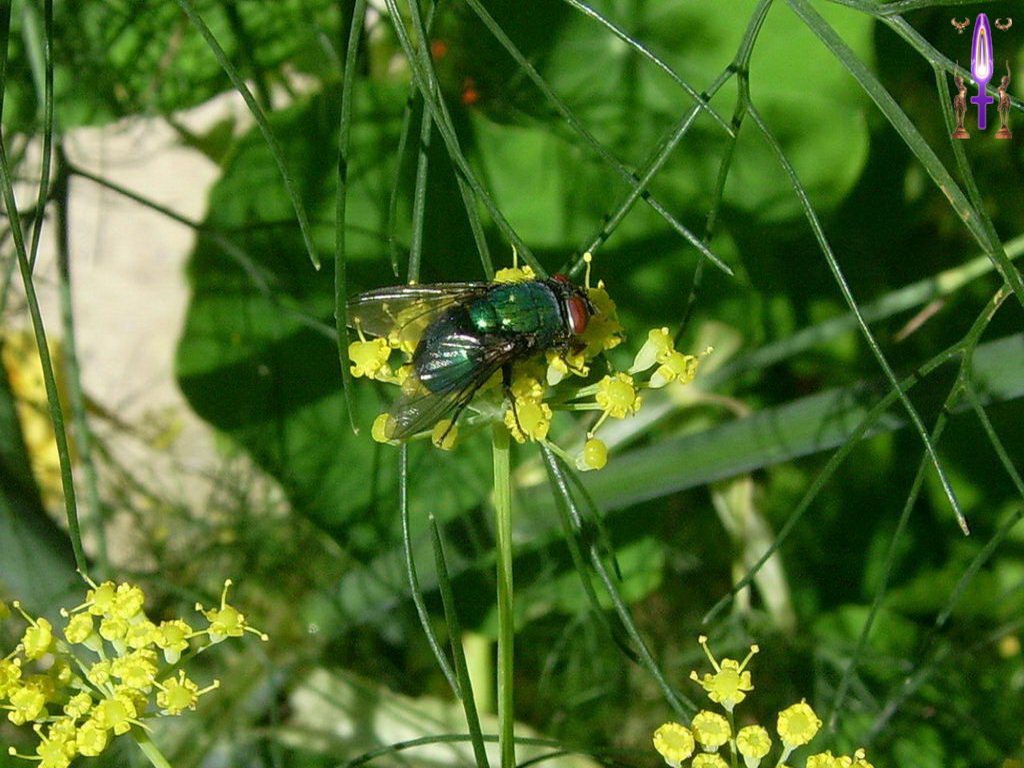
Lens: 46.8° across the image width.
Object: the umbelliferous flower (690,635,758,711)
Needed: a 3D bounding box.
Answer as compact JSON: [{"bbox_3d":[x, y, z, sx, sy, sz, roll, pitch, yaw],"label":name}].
[{"bbox_3d":[0.011,0.015,0.060,0.003,0.003,0.003,-2,38,0],"label":"umbelliferous flower"}]

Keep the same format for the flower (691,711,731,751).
[{"bbox_3d":[0.010,0.018,0.060,0.002,0.001,0.002,-6,44,0],"label":"flower"}]

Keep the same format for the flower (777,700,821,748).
[{"bbox_3d":[0.015,0.017,0.060,0.002,0.002,0.002,8,55,-12],"label":"flower"}]

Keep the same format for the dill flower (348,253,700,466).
[{"bbox_3d":[0.001,-0.002,0.062,0.018,0.006,0.014,0,31,0],"label":"dill flower"}]

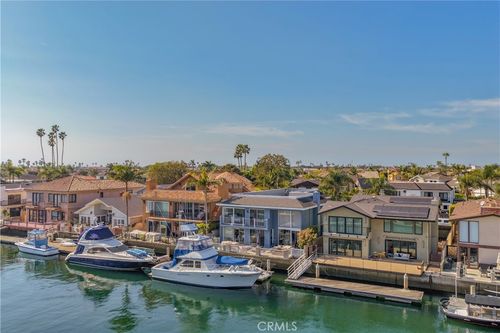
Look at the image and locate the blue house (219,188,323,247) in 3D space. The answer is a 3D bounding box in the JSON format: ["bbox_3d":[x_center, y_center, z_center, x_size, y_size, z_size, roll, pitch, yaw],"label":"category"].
[{"bbox_3d":[4.317,7.500,60.096,13.100,7.000,16.000,0,0,24],"label":"blue house"}]

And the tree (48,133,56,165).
[{"bbox_3d":[-75.199,-0.878,148.000,3.200,23.755,3.200,0,0,0],"label":"tree"}]

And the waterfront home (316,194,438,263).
[{"bbox_3d":[20.974,8.550,61.361,14.700,7.700,19.000,0,0,26],"label":"waterfront home"}]

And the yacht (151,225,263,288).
[{"bbox_3d":[-5.509,11.400,49.019,14.000,6.000,4.400,0,0,26],"label":"yacht"}]

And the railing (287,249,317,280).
[{"bbox_3d":[6.550,12.550,49.300,1.400,2.600,4.600,0,0,30],"label":"railing"}]

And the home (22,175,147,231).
[{"bbox_3d":[-35.496,6.700,85.928,13.200,8.600,20.000,0,0,28],"label":"home"}]

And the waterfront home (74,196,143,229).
[{"bbox_3d":[-28.075,9.600,86.511,13.200,5.600,12.500,0,0,26],"label":"waterfront home"}]

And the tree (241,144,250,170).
[{"bbox_3d":[-1.852,1.106,180.000,4.200,22.590,4.200,0,0,0],"label":"tree"}]

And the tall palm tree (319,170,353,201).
[{"bbox_3d":[17.700,6.612,80.000,6.500,11.580,6.500,0,0,0],"label":"tall palm tree"}]

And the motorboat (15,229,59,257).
[{"bbox_3d":[-35.885,12.550,65.348,8.000,3.700,2.800,0,0,26],"label":"motorboat"}]

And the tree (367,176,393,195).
[{"bbox_3d":[28.652,7.306,86.000,5.400,10.190,5.400,0,0,0],"label":"tree"}]

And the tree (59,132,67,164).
[{"bbox_3d":[-71.201,-0.973,148.000,3.400,23.946,3.400,0,0,0],"label":"tree"}]

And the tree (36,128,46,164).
[{"bbox_3d":[-79.197,-1.639,148.000,3.800,25.278,3.800,0,0,0],"label":"tree"}]

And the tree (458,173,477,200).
[{"bbox_3d":[58.889,6.310,105.000,5.000,9.379,5.000,0,0,0],"label":"tree"}]

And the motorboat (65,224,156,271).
[{"bbox_3d":[-17.622,10.200,50.469,13.400,5.200,4.200,0,0,24],"label":"motorboat"}]

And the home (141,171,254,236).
[{"bbox_3d":[-8.671,7.000,76.515,15.400,10.800,17.000,0,0,26],"label":"home"}]

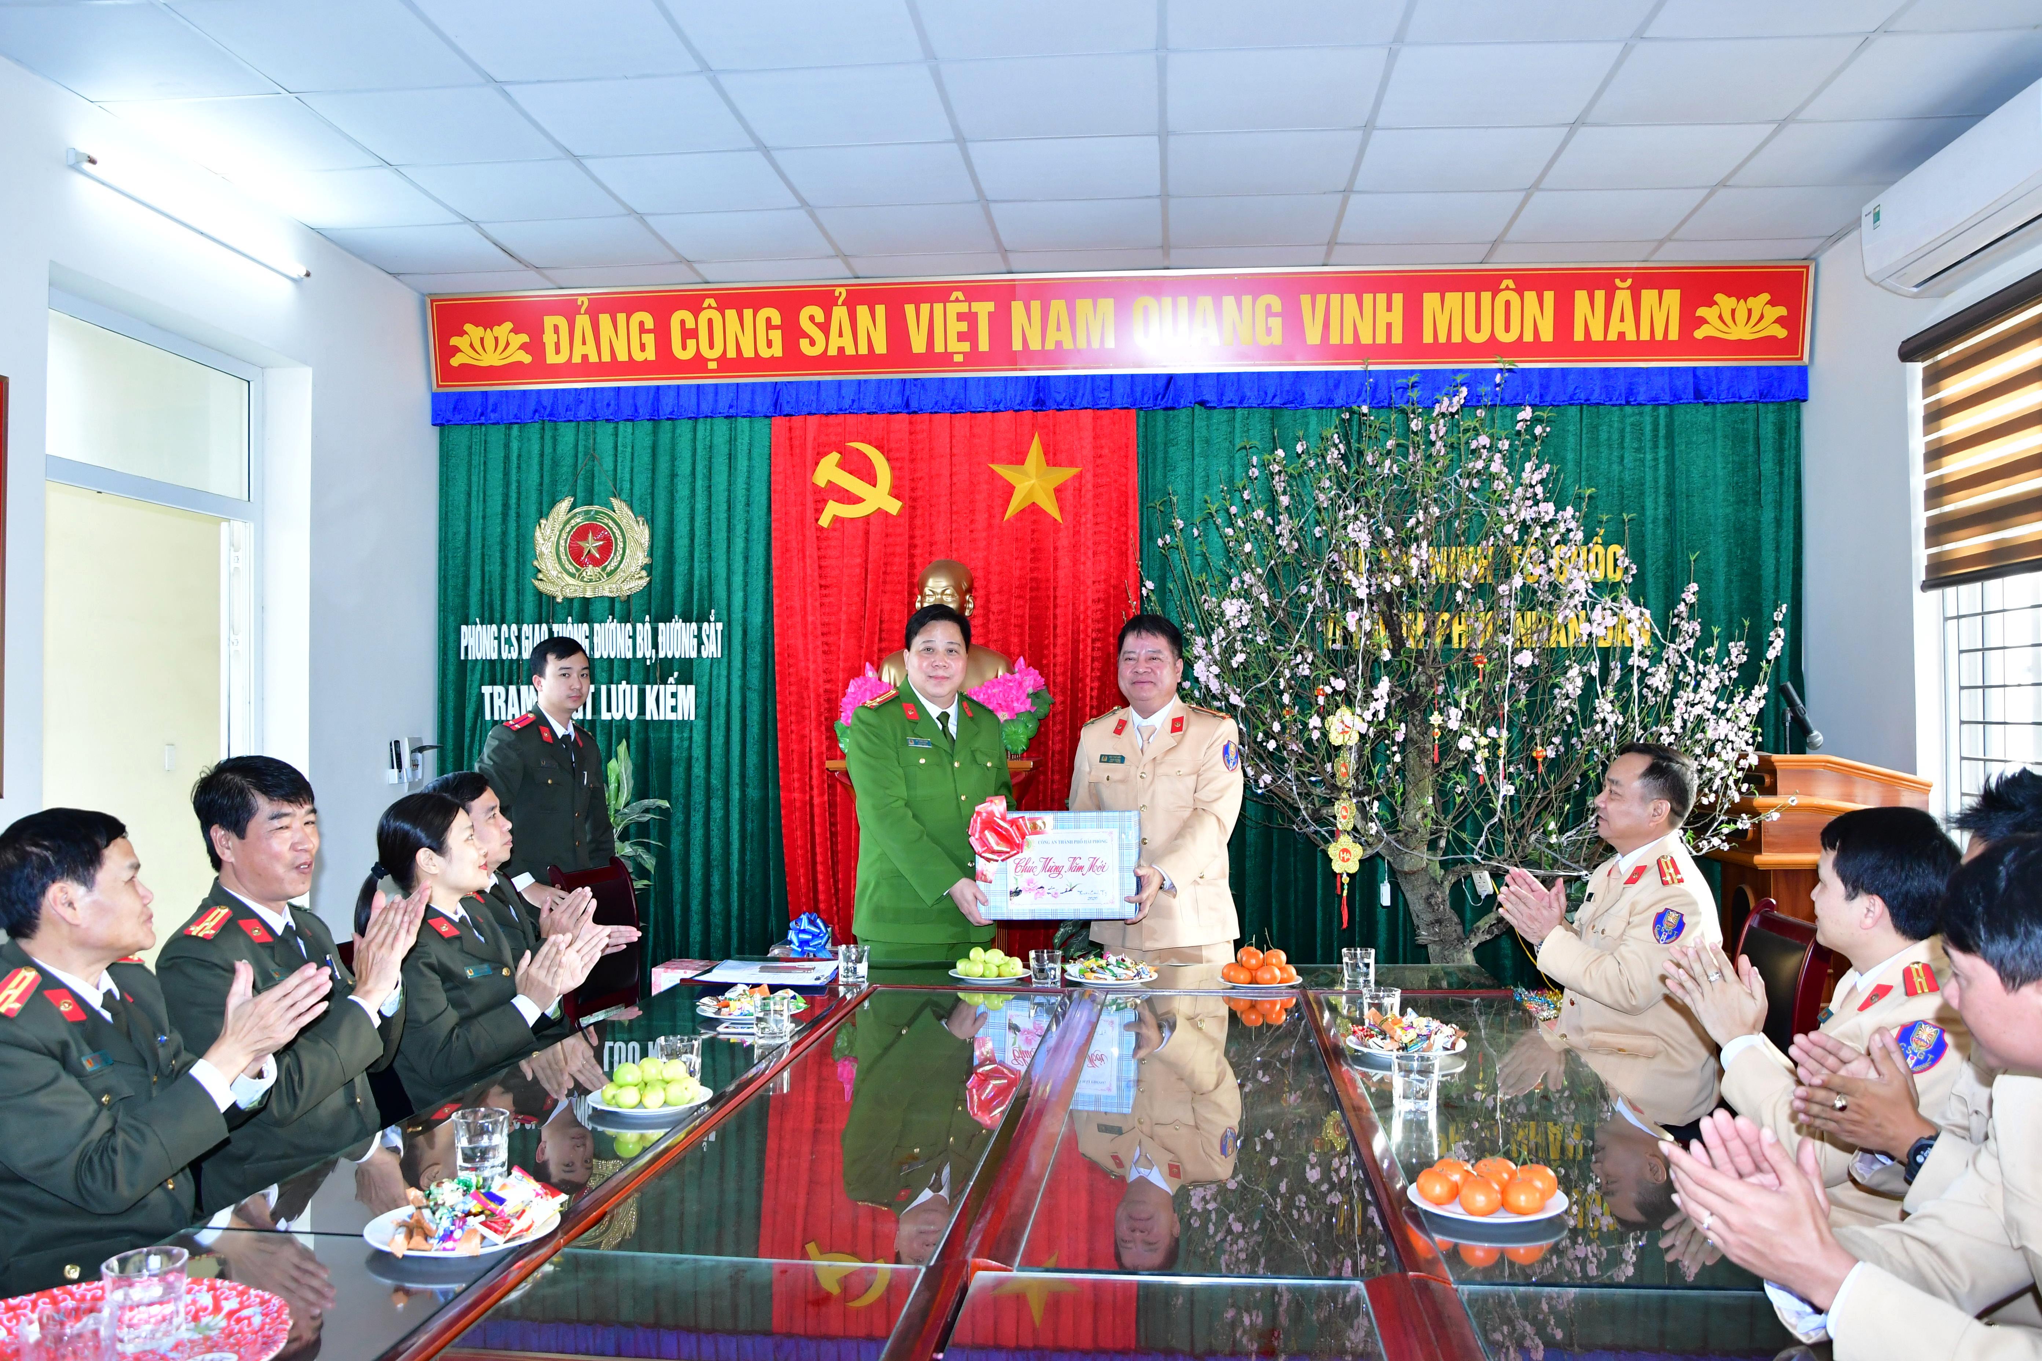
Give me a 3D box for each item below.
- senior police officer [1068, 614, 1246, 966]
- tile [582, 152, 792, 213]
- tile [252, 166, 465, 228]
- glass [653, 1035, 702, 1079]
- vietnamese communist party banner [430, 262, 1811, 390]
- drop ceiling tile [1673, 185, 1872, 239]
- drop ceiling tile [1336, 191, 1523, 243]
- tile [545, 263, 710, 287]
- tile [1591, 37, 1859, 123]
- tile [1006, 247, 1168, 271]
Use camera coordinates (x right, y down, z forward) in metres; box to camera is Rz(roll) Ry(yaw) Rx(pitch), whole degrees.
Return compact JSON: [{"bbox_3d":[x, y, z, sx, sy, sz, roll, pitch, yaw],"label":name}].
[{"bbox_3d":[0.363,0.647,4.123,0.500,1.660,0.430,0,-1,12],"label":"senior police officer"},{"bbox_3d":[-1.039,-1.597,4.897,0.595,0.020,0.585,0,-1,6],"label":"tile"},{"bbox_3d":[-2.210,-1.586,5.028,0.595,0.020,0.585,0,-1,6],"label":"tile"},{"bbox_3d":[-0.601,0.663,2.700,0.076,0.090,0.076,0,-1,6],"label":"glass"},{"bbox_3d":[0.285,-1.402,6.120,5.480,0.390,0.050,0,7,6],"label":"vietnamese communist party banner"},{"bbox_3d":[2.561,-1.582,5.166,0.600,0.020,0.600,0,-1,6],"label":"drop ceiling tile"},{"bbox_3d":[1.398,-1.601,5.271,0.600,0.020,0.580,0,-1,6],"label":"drop ceiling tile"},{"bbox_3d":[-1.564,-1.593,6.016,0.600,0.020,0.310,0,-1,6],"label":"tile"},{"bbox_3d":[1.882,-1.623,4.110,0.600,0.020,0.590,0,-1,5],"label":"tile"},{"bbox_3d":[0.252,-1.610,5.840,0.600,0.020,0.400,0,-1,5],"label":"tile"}]

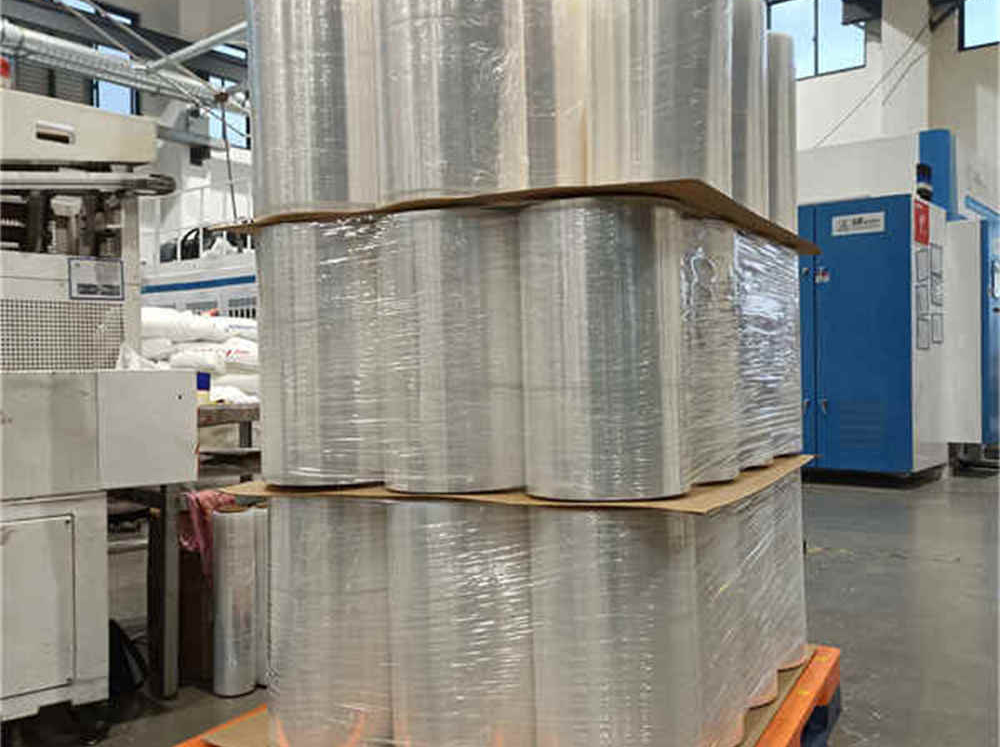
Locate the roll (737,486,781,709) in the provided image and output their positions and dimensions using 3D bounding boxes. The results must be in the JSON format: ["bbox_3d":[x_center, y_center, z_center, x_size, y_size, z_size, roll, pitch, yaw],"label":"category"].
[{"bbox_3d":[0.482,0.458,2.174,0.283,0.501,0.283,-1,0,0],"label":"roll"}]

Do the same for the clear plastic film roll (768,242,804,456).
[{"bbox_3d":[0.616,-0.038,2.453,0.284,0.485,0.284,-2,0,27],"label":"clear plastic film roll"}]

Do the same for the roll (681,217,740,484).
[{"bbox_3d":[0.326,-0.039,1.931,0.284,0.485,0.284,-2,0,0],"label":"roll"}]

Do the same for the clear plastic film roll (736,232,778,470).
[{"bbox_3d":[0.471,-0.039,2.192,0.284,0.485,0.284,-2,0,0],"label":"clear plastic film roll"}]

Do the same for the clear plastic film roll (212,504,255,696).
[{"bbox_3d":[-0.744,0.633,2.685,0.112,0.502,0.112,0,0,0],"label":"clear plastic film roll"}]

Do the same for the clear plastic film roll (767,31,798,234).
[{"bbox_3d":[0.608,-0.543,2.448,0.285,0.519,0.285,-2,0,27],"label":"clear plastic film roll"}]

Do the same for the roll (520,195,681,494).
[{"bbox_3d":[0.181,-0.040,1.670,0.284,0.485,0.284,-2,0,0],"label":"roll"}]

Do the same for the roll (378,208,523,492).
[{"bbox_3d":[-0.077,-0.041,1.791,0.283,0.501,0.283,-1,0,0],"label":"roll"}]

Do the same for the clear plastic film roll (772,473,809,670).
[{"bbox_3d":[0.625,0.457,2.432,0.283,0.501,0.283,-1,0,0],"label":"clear plastic film roll"}]

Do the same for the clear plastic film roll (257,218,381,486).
[{"bbox_3d":[-0.336,-0.037,1.925,0.283,0.501,0.283,-1,0,0],"label":"clear plastic film roll"}]

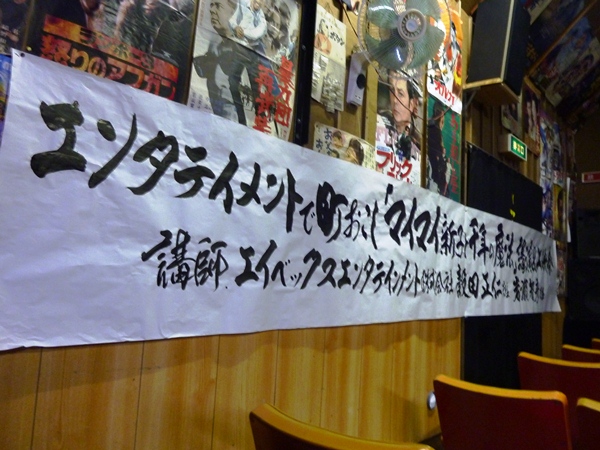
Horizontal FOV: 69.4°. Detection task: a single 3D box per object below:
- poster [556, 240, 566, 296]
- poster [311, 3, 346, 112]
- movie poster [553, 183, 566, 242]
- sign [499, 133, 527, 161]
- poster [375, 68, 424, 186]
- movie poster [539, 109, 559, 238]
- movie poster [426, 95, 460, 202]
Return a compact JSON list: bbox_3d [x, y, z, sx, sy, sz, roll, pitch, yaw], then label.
[{"bbox_3d":[3.021,0.503,5.035,0.020,0.672,0.484,-3,-9,44],"label":"poster"},{"bbox_3d":[0.142,-0.812,2.139,0.020,0.460,0.235,-3,-9,44],"label":"poster"},{"bbox_3d":[3.038,-0.138,5.086,0.020,0.679,0.545,-3,-9,44],"label":"movie poster"},{"bbox_3d":[1.873,-0.669,3.809,0.386,0.155,0.090,9,-9,-41],"label":"sign"},{"bbox_3d":[0.601,-0.549,2.596,0.020,0.713,0.518,-3,-9,44],"label":"poster"},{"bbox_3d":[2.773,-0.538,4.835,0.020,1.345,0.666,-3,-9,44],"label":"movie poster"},{"bbox_3d":[0.998,-0.489,3.003,0.020,0.733,0.523,-3,-9,44],"label":"movie poster"}]

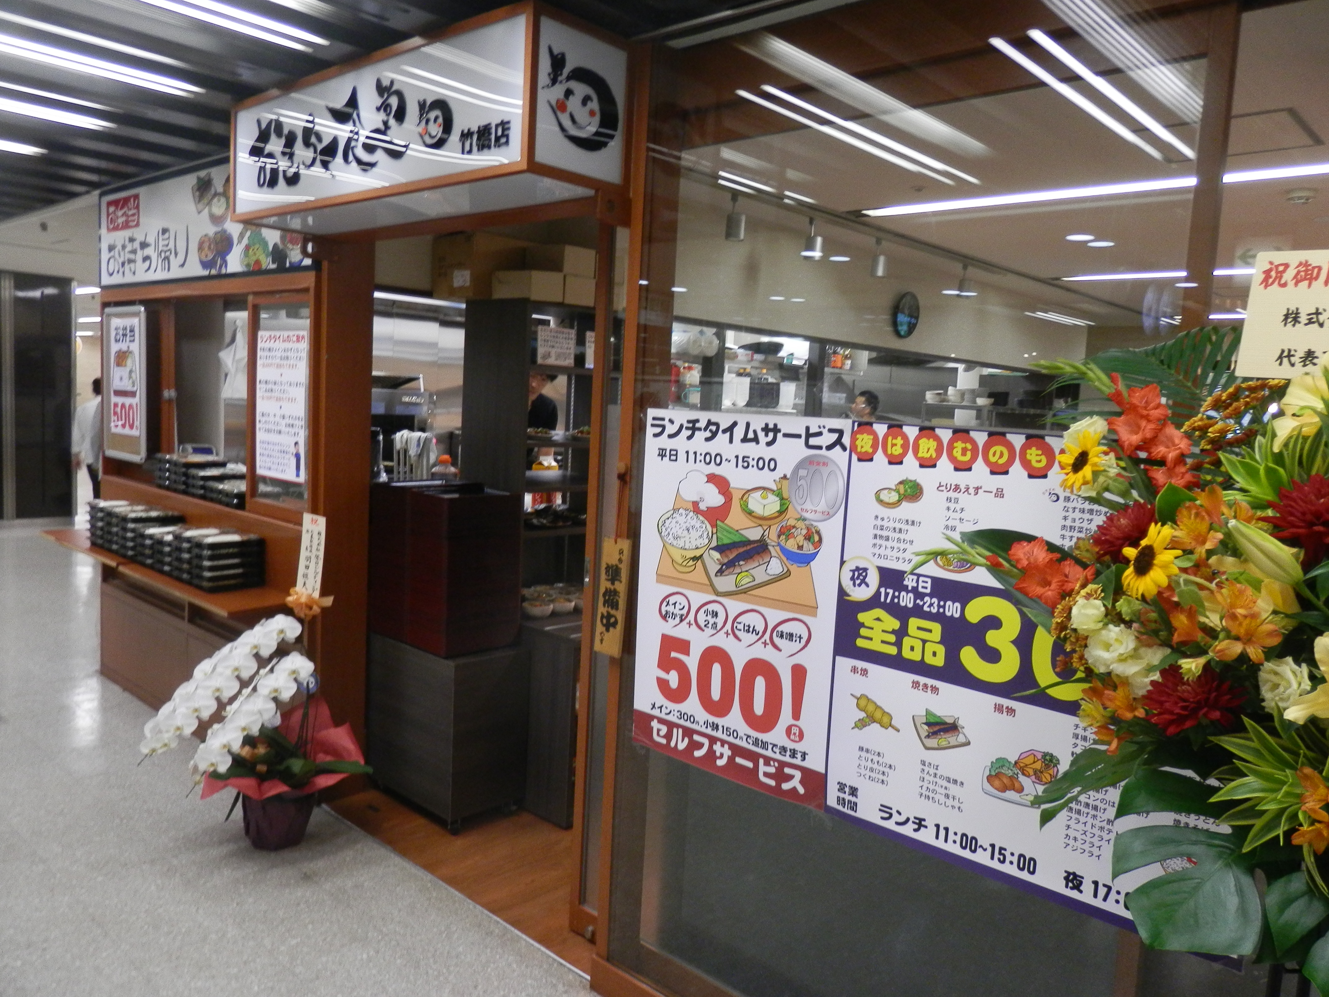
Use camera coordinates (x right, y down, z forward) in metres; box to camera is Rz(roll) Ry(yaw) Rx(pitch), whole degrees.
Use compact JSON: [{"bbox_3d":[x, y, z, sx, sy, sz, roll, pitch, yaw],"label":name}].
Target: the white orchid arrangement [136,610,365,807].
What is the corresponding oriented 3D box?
[{"bbox_3d":[-1.314,0.680,3.072,0.452,0.585,0.562,9,9,41],"label":"white orchid arrangement"}]

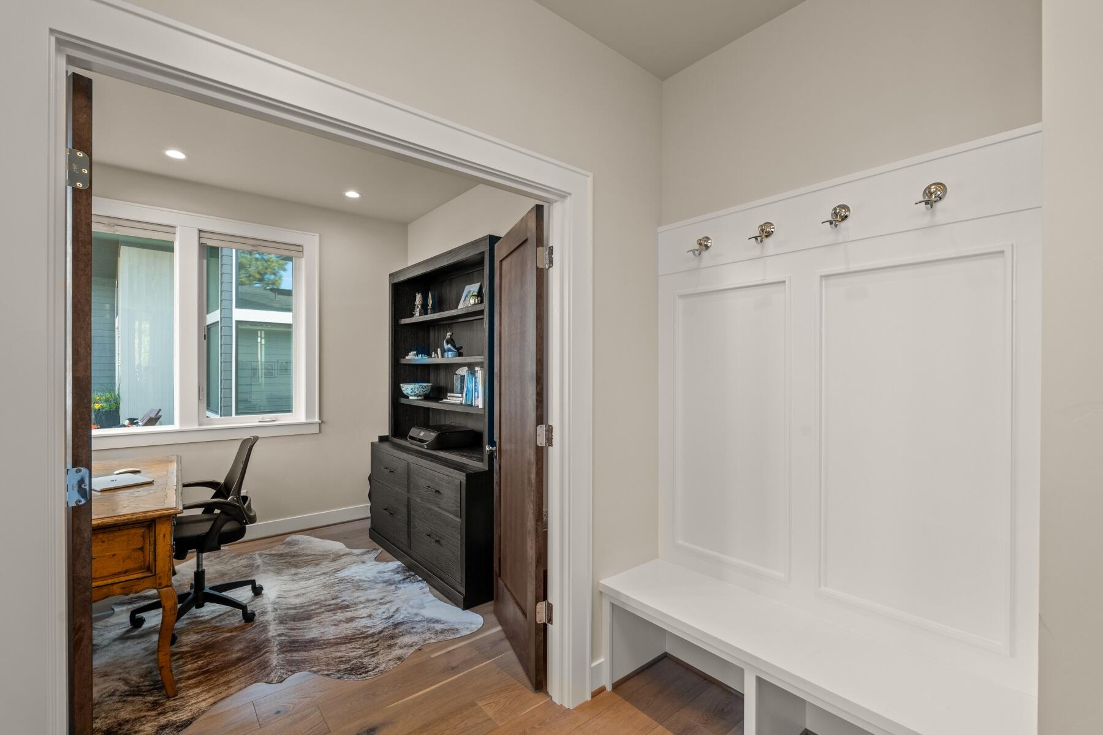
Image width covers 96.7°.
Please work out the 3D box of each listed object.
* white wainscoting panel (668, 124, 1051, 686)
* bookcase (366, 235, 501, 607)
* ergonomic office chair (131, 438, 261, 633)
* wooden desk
[{"bbox_3d":[0.935,0.122,1.808,0.040,1.570,1.325,0,0,-40],"label":"white wainscoting panel"},{"bbox_3d":[-0.770,0.297,3.510,0.540,2.120,1.500,0,0,-40],"label":"bookcase"},{"bbox_3d":[-1.904,0.877,2.672,0.600,0.960,0.610,0,0,-40],"label":"ergonomic office chair"},{"bbox_3d":[-2.293,0.972,2.358,0.800,0.770,1.550,0,0,-38],"label":"wooden desk"}]

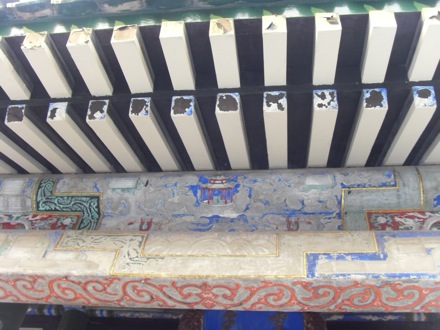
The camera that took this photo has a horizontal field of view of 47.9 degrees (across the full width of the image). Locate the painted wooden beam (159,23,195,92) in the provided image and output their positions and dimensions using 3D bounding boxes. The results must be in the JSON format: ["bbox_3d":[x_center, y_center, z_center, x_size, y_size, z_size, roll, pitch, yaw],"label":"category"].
[{"bbox_3d":[-0.169,-0.447,2.056,0.092,0.088,0.307,-1,-32,7],"label":"painted wooden beam"}]

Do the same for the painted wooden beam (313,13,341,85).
[{"bbox_3d":[0.422,-0.457,1.989,0.092,0.088,0.307,-1,-32,7],"label":"painted wooden beam"}]

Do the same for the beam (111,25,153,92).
[{"bbox_3d":[-0.358,-0.439,2.085,0.092,0.088,0.307,-1,-32,7],"label":"beam"}]

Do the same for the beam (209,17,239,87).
[{"bbox_3d":[0.025,-0.451,2.033,0.092,0.088,0.307,-1,-32,7],"label":"beam"}]

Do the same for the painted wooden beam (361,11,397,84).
[{"bbox_3d":[0.622,-0.461,1.966,0.092,0.088,0.307,-1,-32,7],"label":"painted wooden beam"}]

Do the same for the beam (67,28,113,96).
[{"bbox_3d":[-0.542,-0.431,2.114,0.092,0.088,0.307,-1,-32,7],"label":"beam"}]

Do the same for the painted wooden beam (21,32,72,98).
[{"bbox_3d":[-0.735,-0.426,2.139,0.092,0.088,0.307,-1,-32,7],"label":"painted wooden beam"}]

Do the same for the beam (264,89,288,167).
[{"bbox_3d":[0.263,-0.141,2.303,0.092,0.091,0.631,-1,-22,7],"label":"beam"}]

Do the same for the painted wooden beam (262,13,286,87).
[{"bbox_3d":[0.224,-0.454,2.011,0.092,0.088,0.307,-1,-32,7],"label":"painted wooden beam"}]

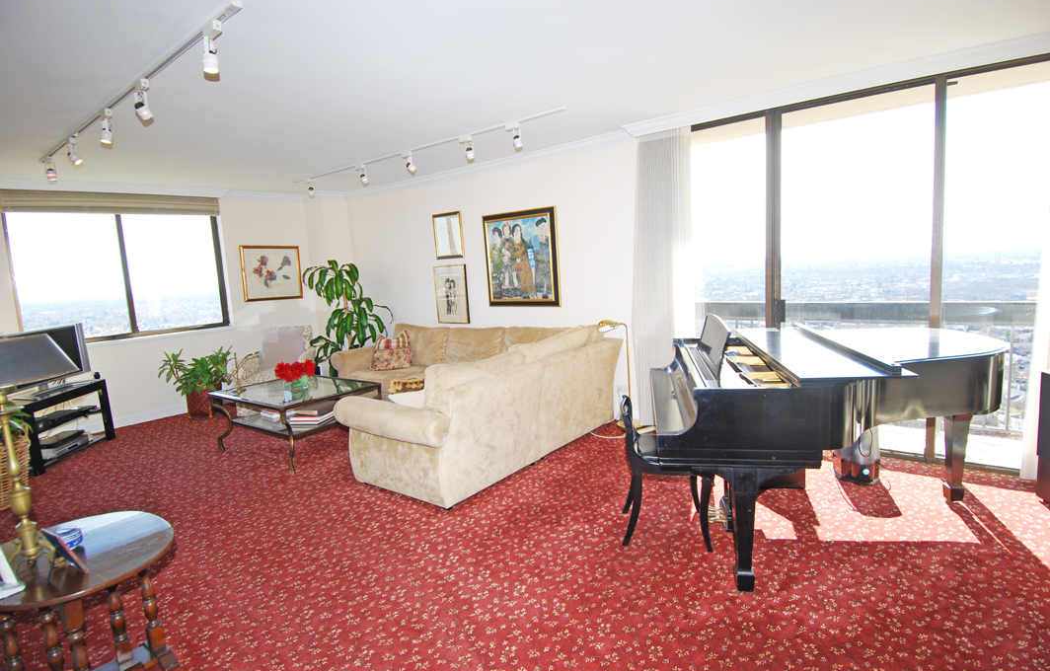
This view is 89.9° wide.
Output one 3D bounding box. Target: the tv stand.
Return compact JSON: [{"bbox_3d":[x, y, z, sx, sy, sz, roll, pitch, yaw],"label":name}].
[{"bbox_3d":[-4.238,0.800,4.661,0.450,0.590,0.957,-4,7,-5],"label":"tv stand"}]

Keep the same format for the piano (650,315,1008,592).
[{"bbox_3d":[1.547,0.444,2.754,1.715,1.120,1.490,-2,8,13],"label":"piano"}]

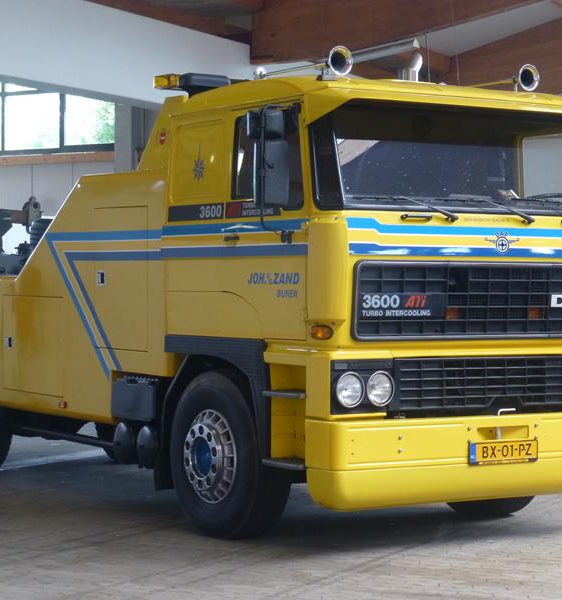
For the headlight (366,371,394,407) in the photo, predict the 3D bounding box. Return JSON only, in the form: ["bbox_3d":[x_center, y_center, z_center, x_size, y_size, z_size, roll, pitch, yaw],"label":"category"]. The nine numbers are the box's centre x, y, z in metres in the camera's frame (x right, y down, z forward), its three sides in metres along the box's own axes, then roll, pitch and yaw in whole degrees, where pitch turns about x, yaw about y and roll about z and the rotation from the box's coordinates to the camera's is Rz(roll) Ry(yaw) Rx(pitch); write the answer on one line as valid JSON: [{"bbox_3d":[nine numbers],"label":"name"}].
[{"bbox_3d":[0.563,0.512,10.023,0.200,0.200,0.090,0,0,-33],"label":"headlight"}]

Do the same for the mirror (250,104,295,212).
[{"bbox_3d":[-0.047,-0.818,10.006,0.240,0.590,0.130,0,0,-8],"label":"mirror"}]

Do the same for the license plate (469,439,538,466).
[{"bbox_3d":[1.336,0.917,10.425,0.530,0.135,0.025,0,0,-33],"label":"license plate"}]

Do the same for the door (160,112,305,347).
[{"bbox_3d":[-0.278,-0.475,10.741,0.120,1.410,1.650,0,0,-33],"label":"door"}]

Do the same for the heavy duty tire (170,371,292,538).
[{"bbox_3d":[-0.343,0.991,11.167,0.300,1.070,1.070,0,0,-33],"label":"heavy duty tire"}]

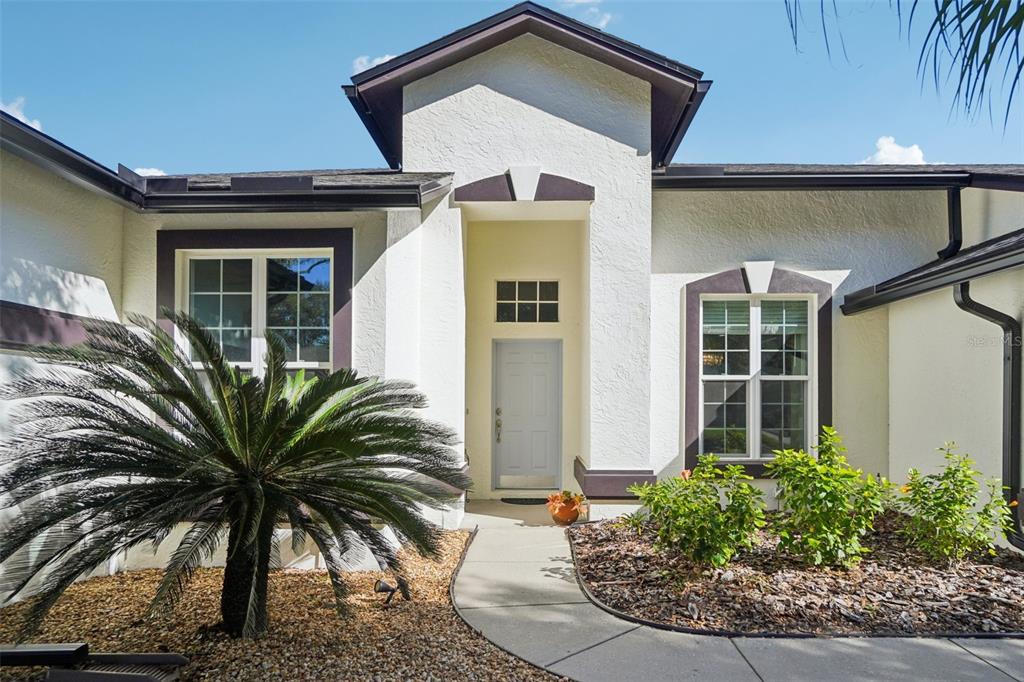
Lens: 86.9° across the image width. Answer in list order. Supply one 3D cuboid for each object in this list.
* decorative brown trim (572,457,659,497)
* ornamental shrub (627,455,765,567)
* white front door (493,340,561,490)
[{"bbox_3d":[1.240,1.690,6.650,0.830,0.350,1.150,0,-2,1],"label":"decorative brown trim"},{"bbox_3d":[1.620,1.490,4.750,1.150,0.980,1.000,0,-2,1],"label":"ornamental shrub"},{"bbox_3d":[0.200,1.030,7.500,0.930,2.060,0.100,0,-2,1],"label":"white front door"}]

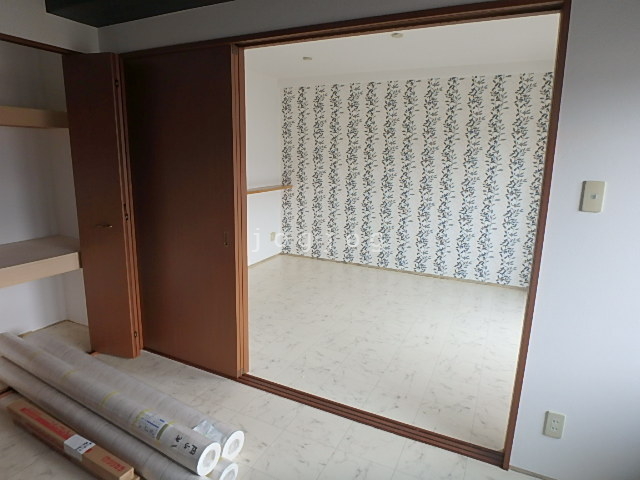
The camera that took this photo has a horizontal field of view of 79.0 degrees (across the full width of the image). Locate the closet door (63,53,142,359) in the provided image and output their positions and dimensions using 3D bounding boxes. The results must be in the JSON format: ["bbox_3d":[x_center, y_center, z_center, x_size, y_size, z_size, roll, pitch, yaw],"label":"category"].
[{"bbox_3d":[-1.433,-0.162,2.576,0.350,1.980,0.060,4,11,14],"label":"closet door"}]

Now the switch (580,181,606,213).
[{"bbox_3d":[1.052,-0.166,1.492,0.070,0.120,0.012,7,12,26],"label":"switch"}]

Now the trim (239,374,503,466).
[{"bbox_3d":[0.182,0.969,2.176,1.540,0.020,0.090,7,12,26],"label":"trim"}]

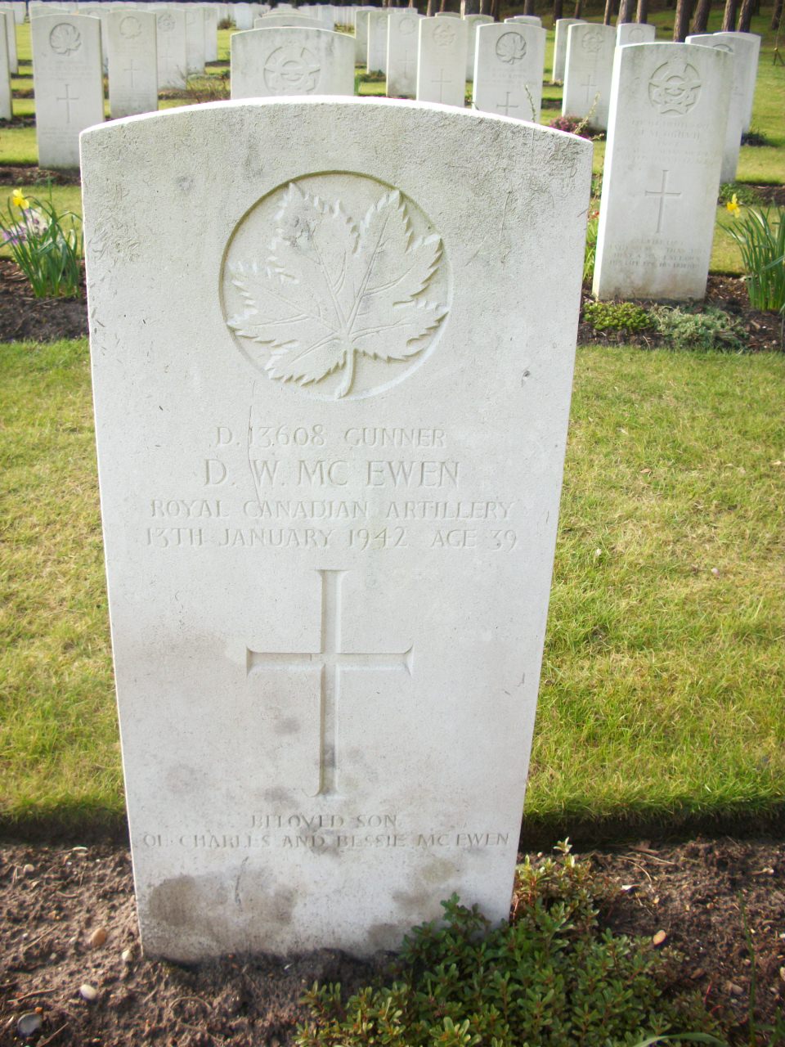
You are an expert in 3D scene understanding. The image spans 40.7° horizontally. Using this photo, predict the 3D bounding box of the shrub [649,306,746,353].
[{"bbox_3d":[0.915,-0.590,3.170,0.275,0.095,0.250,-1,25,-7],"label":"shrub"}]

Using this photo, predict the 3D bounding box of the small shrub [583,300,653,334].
[{"bbox_3d":[0.697,-0.647,3.290,0.215,0.078,0.180,-1,25,-7],"label":"small shrub"}]

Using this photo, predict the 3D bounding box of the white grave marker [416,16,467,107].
[{"bbox_3d":[0.403,-3.670,8.625,0.381,0.830,0.080,-1,25,-7],"label":"white grave marker"}]

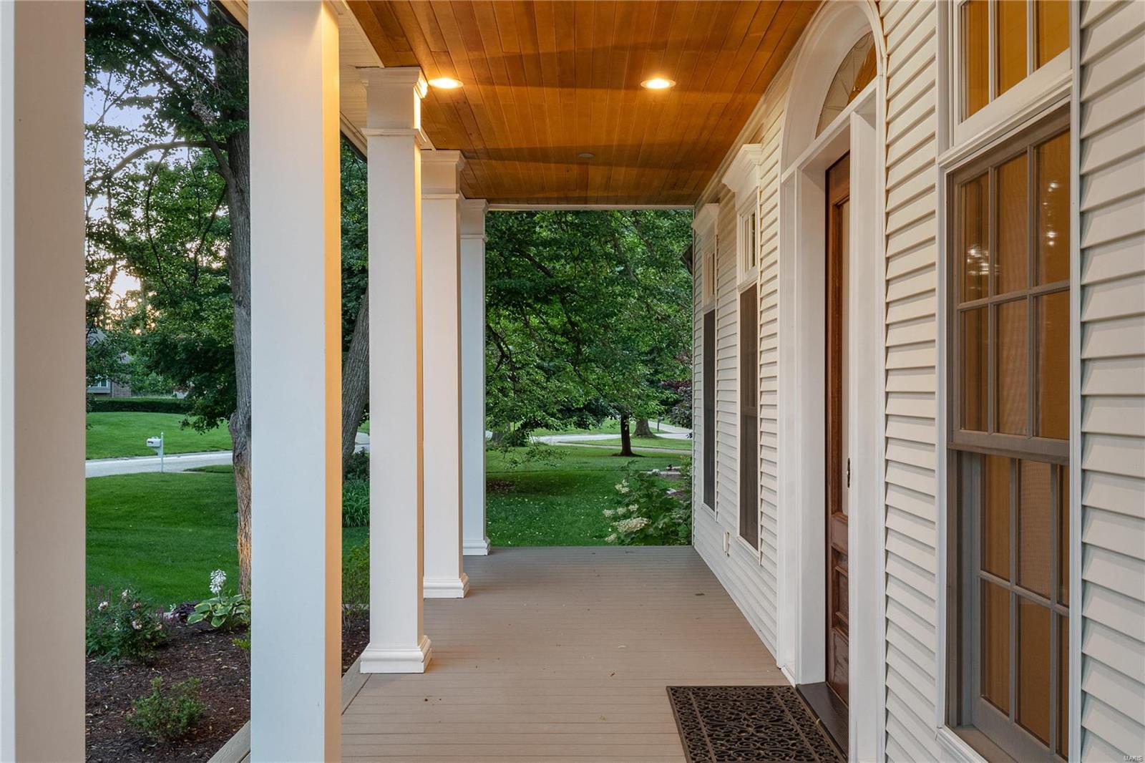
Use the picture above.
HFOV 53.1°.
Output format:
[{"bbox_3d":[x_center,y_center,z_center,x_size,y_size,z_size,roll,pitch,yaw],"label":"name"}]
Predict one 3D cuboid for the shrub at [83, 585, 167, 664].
[{"bbox_3d":[-2.959,1.592,7.550,0.600,0.490,0.550,0,0,0],"label":"shrub"}]

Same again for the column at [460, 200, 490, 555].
[{"bbox_3d":[-0.890,-0.037,10.050,0.322,3.067,0.322,0,0,0],"label":"column"}]

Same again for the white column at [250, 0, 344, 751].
[{"bbox_3d":[-0.923,-0.066,3.895,0.322,3.067,0.322,0,0,0],"label":"white column"}]

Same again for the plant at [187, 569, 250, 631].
[{"bbox_3d":[-2.577,1.594,8.400,0.460,0.430,0.440,0,0,0],"label":"plant"}]

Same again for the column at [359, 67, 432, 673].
[{"bbox_3d":[-0.912,-0.056,5.971,0.322,3.067,0.322,0,0,0],"label":"column"}]

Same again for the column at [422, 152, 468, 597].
[{"bbox_3d":[-0.901,-0.047,8.020,0.322,3.067,0.322,0,0,0],"label":"column"}]

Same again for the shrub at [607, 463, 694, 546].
[{"bbox_3d":[0.820,1.343,11.100,1.100,1.000,1.000,0,0,0],"label":"shrub"}]

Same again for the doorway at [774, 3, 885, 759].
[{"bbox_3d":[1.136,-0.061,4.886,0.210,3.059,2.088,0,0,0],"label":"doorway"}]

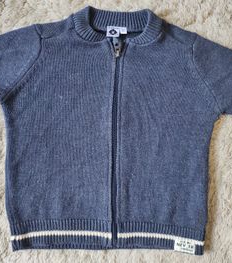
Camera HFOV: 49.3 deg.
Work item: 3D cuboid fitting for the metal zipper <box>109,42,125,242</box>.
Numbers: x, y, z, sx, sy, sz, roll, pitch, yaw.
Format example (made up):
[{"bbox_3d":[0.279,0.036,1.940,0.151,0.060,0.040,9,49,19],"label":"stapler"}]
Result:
[{"bbox_3d":[0.002,0.006,0.379,0.018,0.010,0.315,1,81,0],"label":"metal zipper"}]

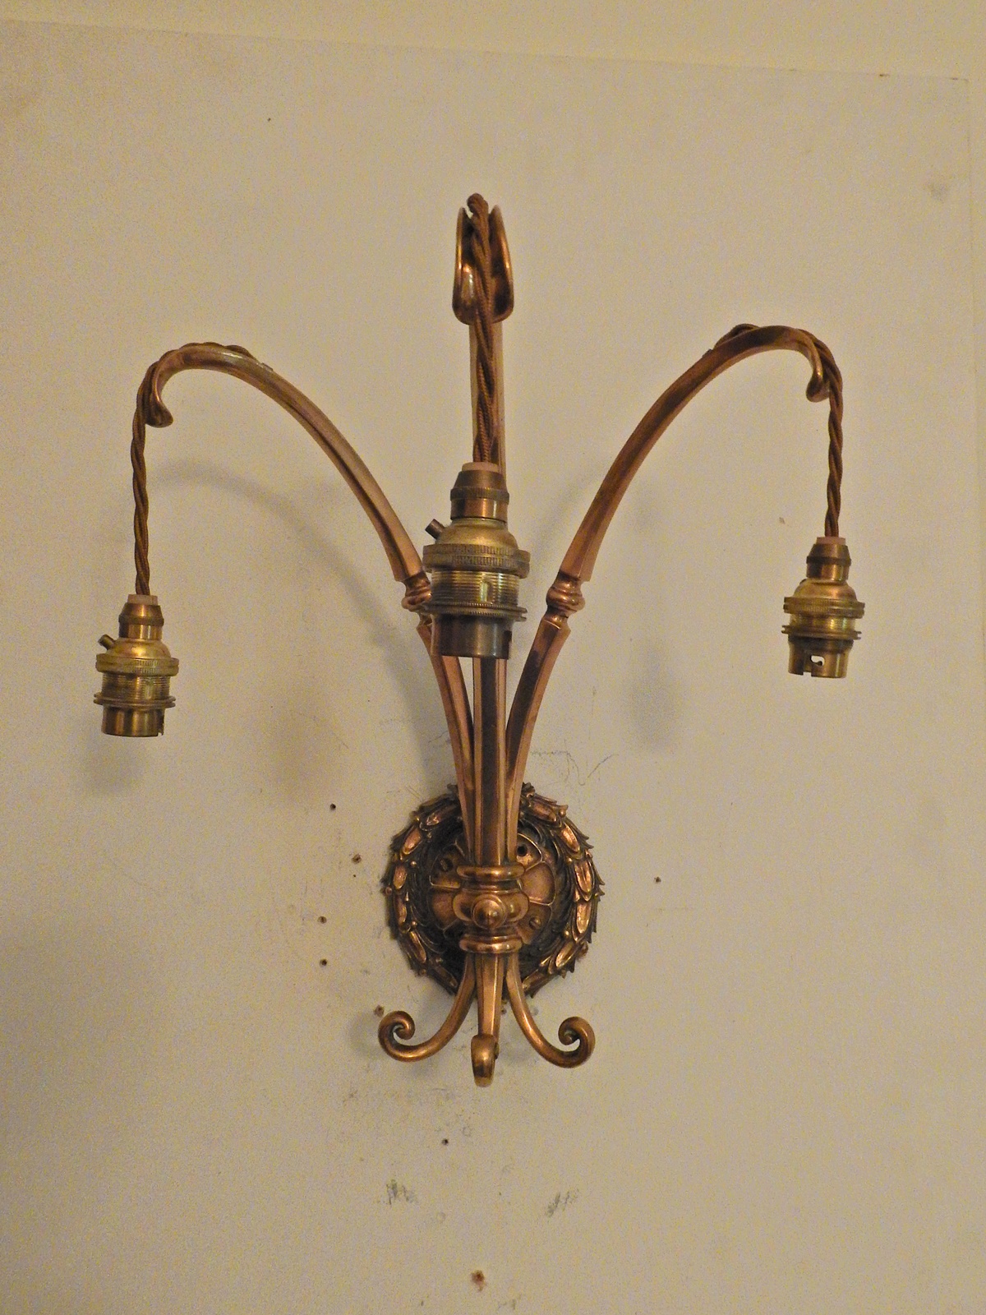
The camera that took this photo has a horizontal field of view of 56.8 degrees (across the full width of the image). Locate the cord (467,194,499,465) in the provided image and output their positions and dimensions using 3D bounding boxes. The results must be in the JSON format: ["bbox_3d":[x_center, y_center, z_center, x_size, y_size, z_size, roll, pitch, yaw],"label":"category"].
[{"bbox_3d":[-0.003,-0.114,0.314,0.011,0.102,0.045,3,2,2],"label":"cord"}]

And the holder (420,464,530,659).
[{"bbox_3d":[-0.006,-0.031,0.297,0.035,0.063,0.035,3,2,0],"label":"holder"}]

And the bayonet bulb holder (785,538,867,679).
[{"bbox_3d":[0.151,-0.023,0.416,0.035,0.063,0.035,5,2,0],"label":"bayonet bulb holder"}]

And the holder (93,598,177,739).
[{"bbox_3d":[-0.161,0.004,0.413,0.035,0.063,0.035,5,2,0],"label":"holder"}]

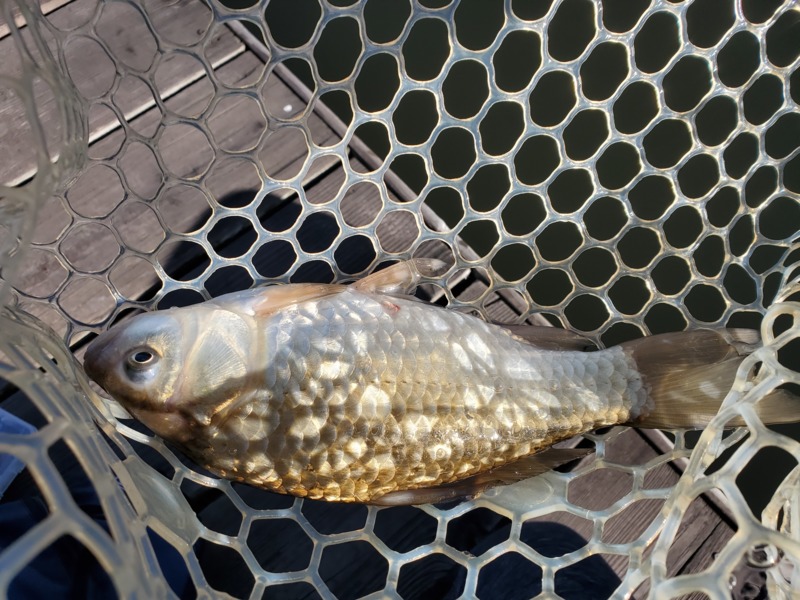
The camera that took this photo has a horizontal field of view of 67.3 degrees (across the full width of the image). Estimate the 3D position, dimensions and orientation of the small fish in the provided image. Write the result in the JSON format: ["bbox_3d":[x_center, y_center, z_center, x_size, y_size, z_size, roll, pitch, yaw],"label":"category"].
[{"bbox_3d":[0.022,0.043,0.322,0.375,0.062,0.125,2,73,0],"label":"small fish"}]

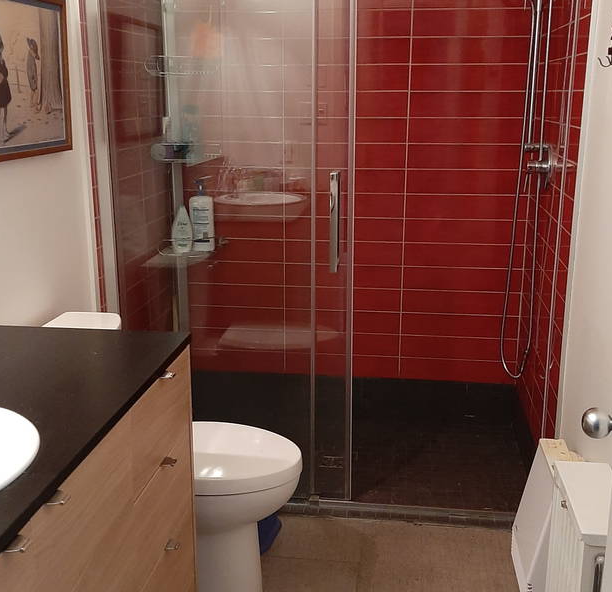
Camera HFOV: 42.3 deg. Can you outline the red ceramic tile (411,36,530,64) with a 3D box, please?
[{"bbox_3d":[0.659,-0.957,3.091,0.500,0.100,0.009,2,16,6],"label":"red ceramic tile"}]

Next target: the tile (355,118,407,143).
[{"bbox_3d":[0.162,-0.677,3.234,0.505,0.100,0.010,2,16,7],"label":"tile"}]

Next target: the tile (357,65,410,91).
[{"bbox_3d":[0.162,-0.874,3.176,0.505,0.100,0.010,2,16,7],"label":"tile"}]

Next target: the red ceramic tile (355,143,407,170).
[{"bbox_3d":[0.162,-0.578,3.262,0.505,0.100,0.010,2,16,7],"label":"red ceramic tile"}]

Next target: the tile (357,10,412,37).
[{"bbox_3d":[0.159,-1.071,3.113,0.500,0.100,0.009,2,16,6],"label":"tile"}]

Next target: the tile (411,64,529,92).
[{"bbox_3d":[0.659,-0.859,3.119,0.500,0.100,0.009,2,16,6],"label":"tile"}]

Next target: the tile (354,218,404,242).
[{"bbox_3d":[0.159,-0.283,3.339,0.500,0.100,0.009,2,16,6],"label":"tile"}]

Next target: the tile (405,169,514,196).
[{"bbox_3d":[0.659,-0.465,3.232,0.500,0.100,0.009,2,16,6],"label":"tile"}]

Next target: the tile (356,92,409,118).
[{"bbox_3d":[0.162,-0.775,3.205,0.505,0.100,0.010,2,16,7],"label":"tile"}]

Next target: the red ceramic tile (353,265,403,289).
[{"bbox_3d":[0.162,-0.086,3.405,0.505,0.100,0.010,2,16,7],"label":"red ceramic tile"}]

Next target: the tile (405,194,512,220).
[{"bbox_3d":[0.661,-0.364,3.259,0.498,0.100,0.010,2,16,7],"label":"tile"}]

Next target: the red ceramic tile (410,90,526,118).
[{"bbox_3d":[0.659,-0.760,3.147,0.500,0.100,0.009,2,16,6],"label":"red ceramic tile"}]

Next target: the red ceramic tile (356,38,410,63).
[{"bbox_3d":[0.159,-0.972,3.141,0.500,0.100,0.009,2,16,6],"label":"red ceramic tile"}]

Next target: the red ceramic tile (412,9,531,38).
[{"bbox_3d":[0.662,-1.053,3.059,0.498,0.100,0.010,2,16,7],"label":"red ceramic tile"}]

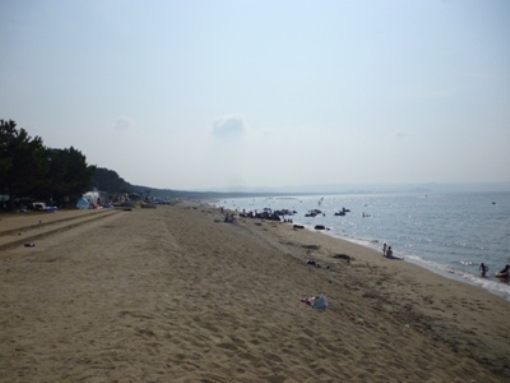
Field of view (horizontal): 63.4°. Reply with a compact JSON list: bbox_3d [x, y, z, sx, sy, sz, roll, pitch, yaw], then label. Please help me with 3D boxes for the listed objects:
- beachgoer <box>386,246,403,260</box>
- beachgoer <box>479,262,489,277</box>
[{"bbox_3d":[9.716,4.262,28.600,1.020,0.870,0.500,0,0,-16],"label":"beachgoer"},{"bbox_3d":[12.624,4.420,22.800,0.430,0.950,0.300,-1,0,41],"label":"beachgoer"}]

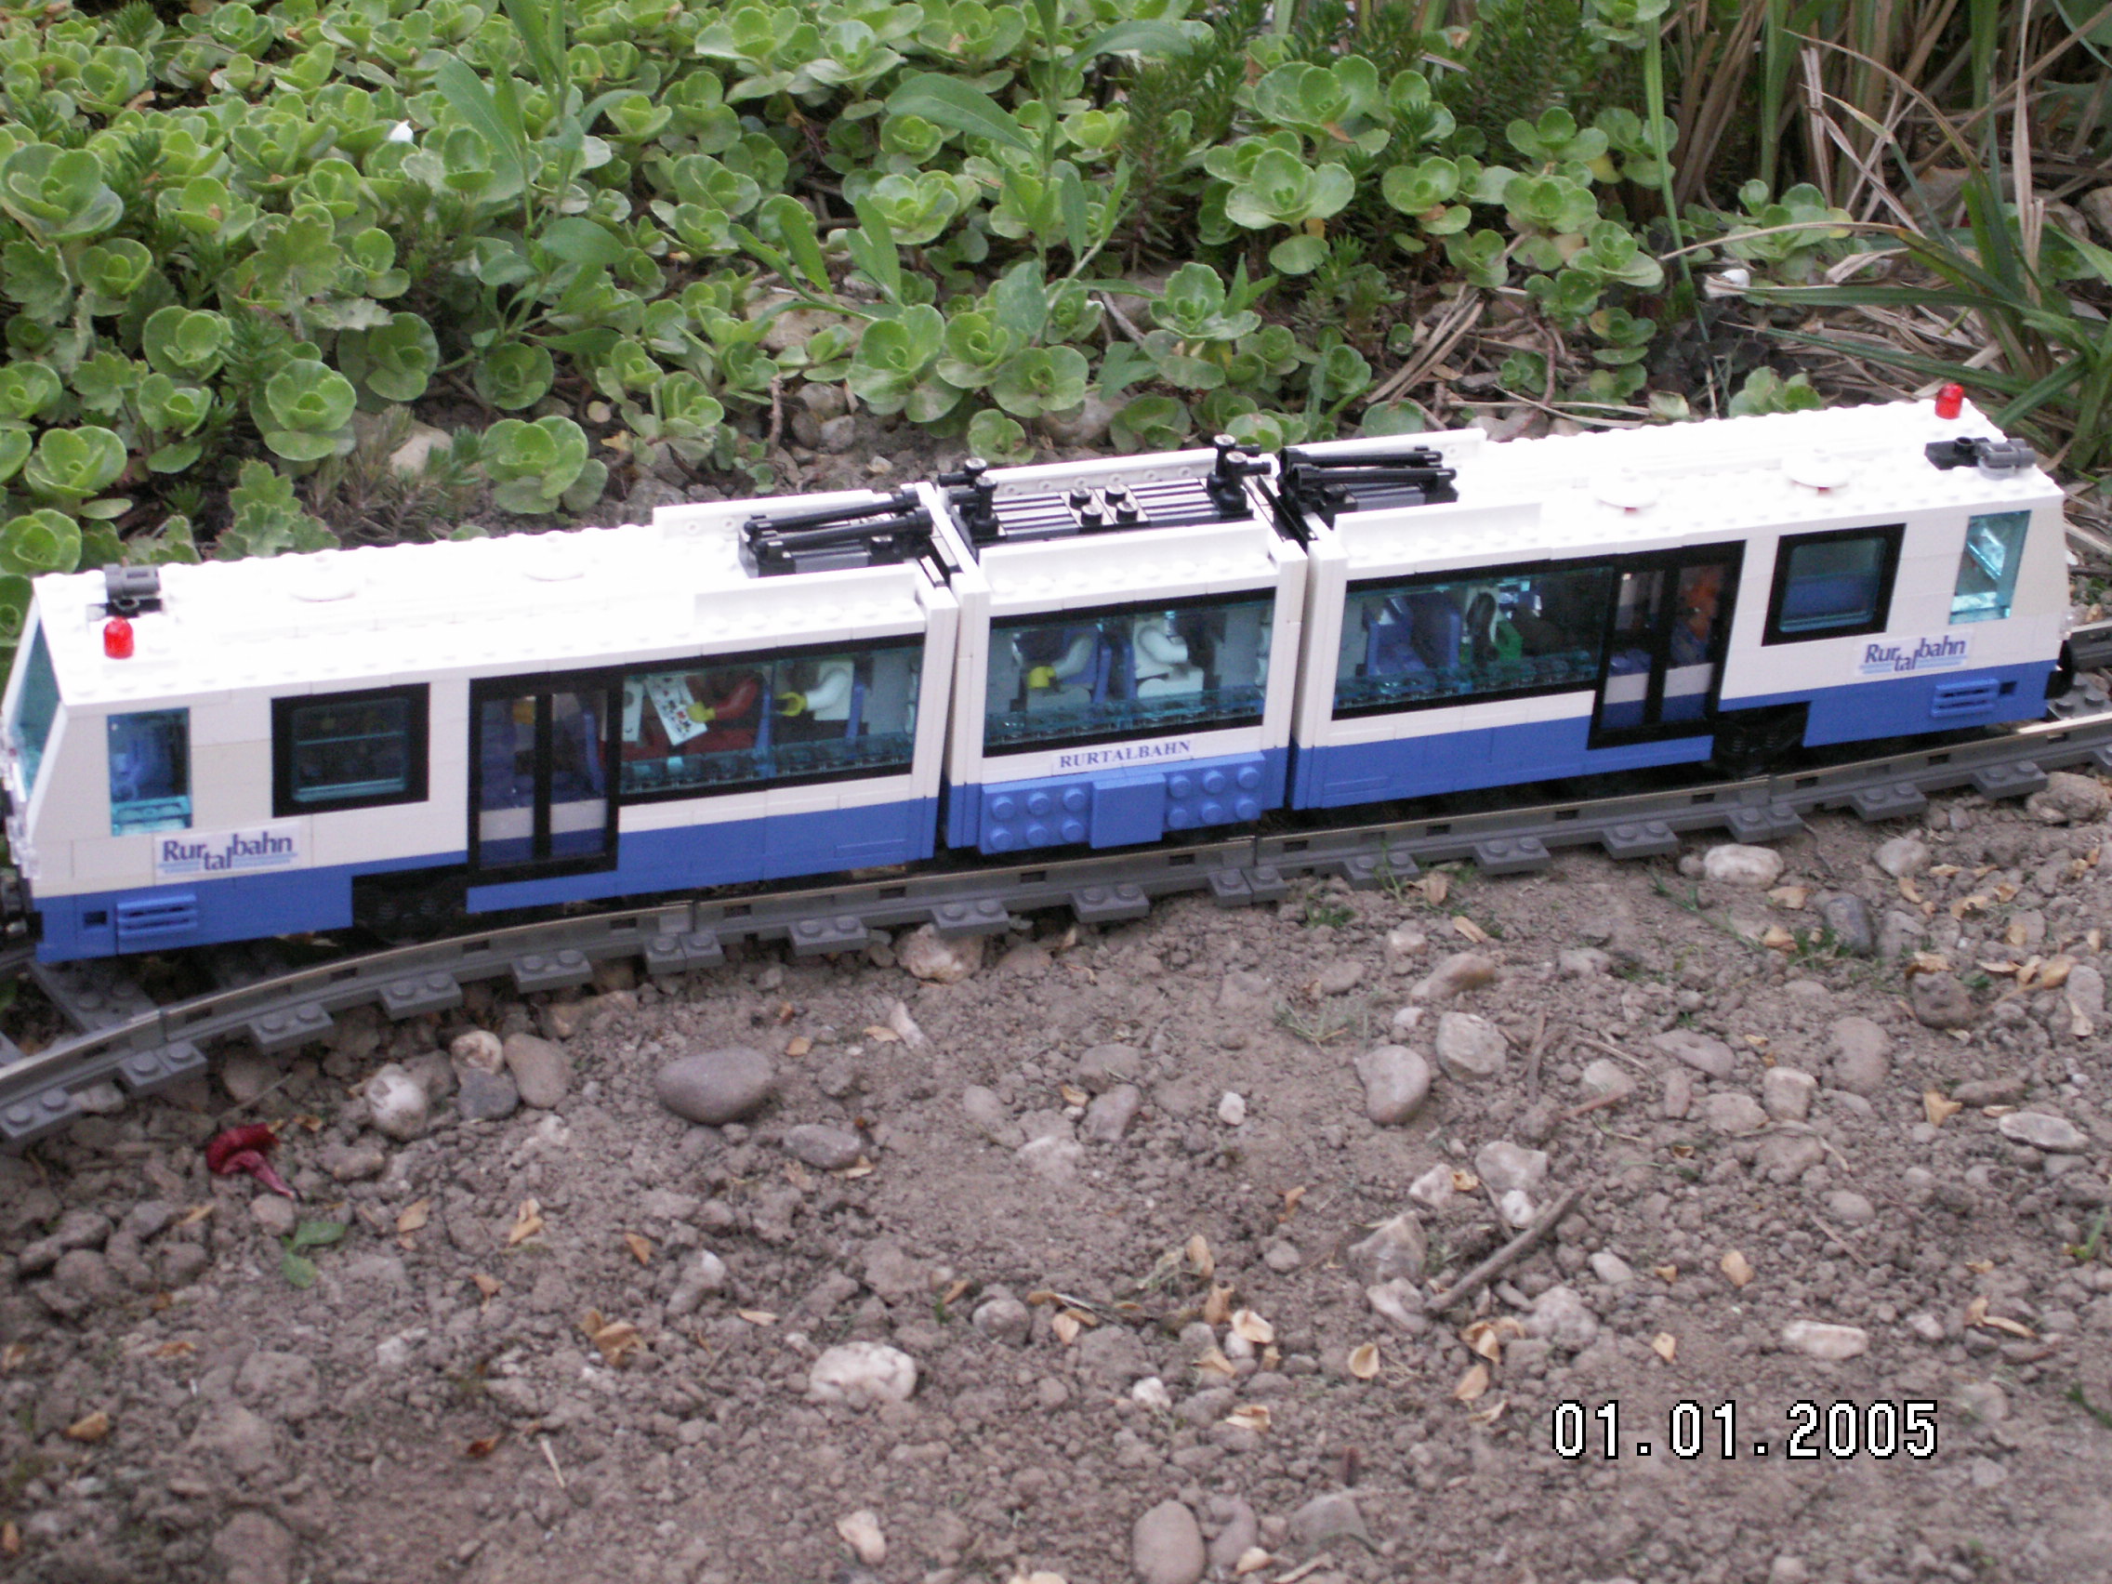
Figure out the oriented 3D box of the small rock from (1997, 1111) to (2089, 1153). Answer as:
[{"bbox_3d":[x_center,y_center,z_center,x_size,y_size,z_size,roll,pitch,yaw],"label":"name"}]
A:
[{"bbox_3d":[0.208,0.072,0.799,0.019,0.007,0.010,13,34,13],"label":"small rock"}]

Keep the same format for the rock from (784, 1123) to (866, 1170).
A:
[{"bbox_3d":[-0.048,0.073,0.776,0.017,0.007,0.012,9,33,7],"label":"rock"}]

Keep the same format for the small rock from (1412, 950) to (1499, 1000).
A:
[{"bbox_3d":[0.089,0.041,0.842,0.024,0.008,0.011,-18,39,-31],"label":"small rock"}]

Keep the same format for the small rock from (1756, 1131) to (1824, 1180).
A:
[{"bbox_3d":[0.152,0.075,0.781,0.015,0.008,0.012,12,33,12],"label":"small rock"}]

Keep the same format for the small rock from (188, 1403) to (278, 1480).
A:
[{"bbox_3d":[-0.149,0.118,0.685,0.016,0.011,0.015,3,33,-2],"label":"small rock"}]

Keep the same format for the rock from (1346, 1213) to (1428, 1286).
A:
[{"bbox_3d":[0.066,0.092,0.757,0.017,0.013,0.016,4,33,0],"label":"rock"}]

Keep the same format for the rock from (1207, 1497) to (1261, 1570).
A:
[{"bbox_3d":[0.032,0.134,0.680,0.009,0.009,0.017,15,34,17],"label":"rock"}]

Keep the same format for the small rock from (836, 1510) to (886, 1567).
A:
[{"bbox_3d":[-0.035,0.133,0.674,0.008,0.007,0.013,-12,36,-23],"label":"small rock"}]

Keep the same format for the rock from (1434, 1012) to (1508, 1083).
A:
[{"bbox_3d":[0.088,0.054,0.800,0.015,0.012,0.018,3,33,-2],"label":"rock"}]

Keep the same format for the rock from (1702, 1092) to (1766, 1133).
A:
[{"bbox_3d":[0.142,0.067,0.792,0.014,0.007,0.010,18,35,21],"label":"rock"}]

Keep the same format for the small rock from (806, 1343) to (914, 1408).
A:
[{"bbox_3d":[-0.036,0.108,0.702,0.020,0.011,0.014,3,33,-2],"label":"small rock"}]

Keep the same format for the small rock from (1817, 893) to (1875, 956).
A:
[{"bbox_3d":[0.178,0.030,0.851,0.011,0.011,0.018,-1,33,-8],"label":"small rock"}]

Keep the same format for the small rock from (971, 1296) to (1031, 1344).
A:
[{"bbox_3d":[-0.011,0.102,0.734,0.011,0.009,0.010,4,33,0],"label":"small rock"}]

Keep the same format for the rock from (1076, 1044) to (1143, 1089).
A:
[{"bbox_3d":[0.011,0.058,0.797,0.014,0.008,0.012,6,33,2],"label":"rock"}]

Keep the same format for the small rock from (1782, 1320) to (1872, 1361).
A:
[{"bbox_3d":[0.149,0.106,0.735,0.017,0.007,0.008,11,33,10],"label":"small rock"}]

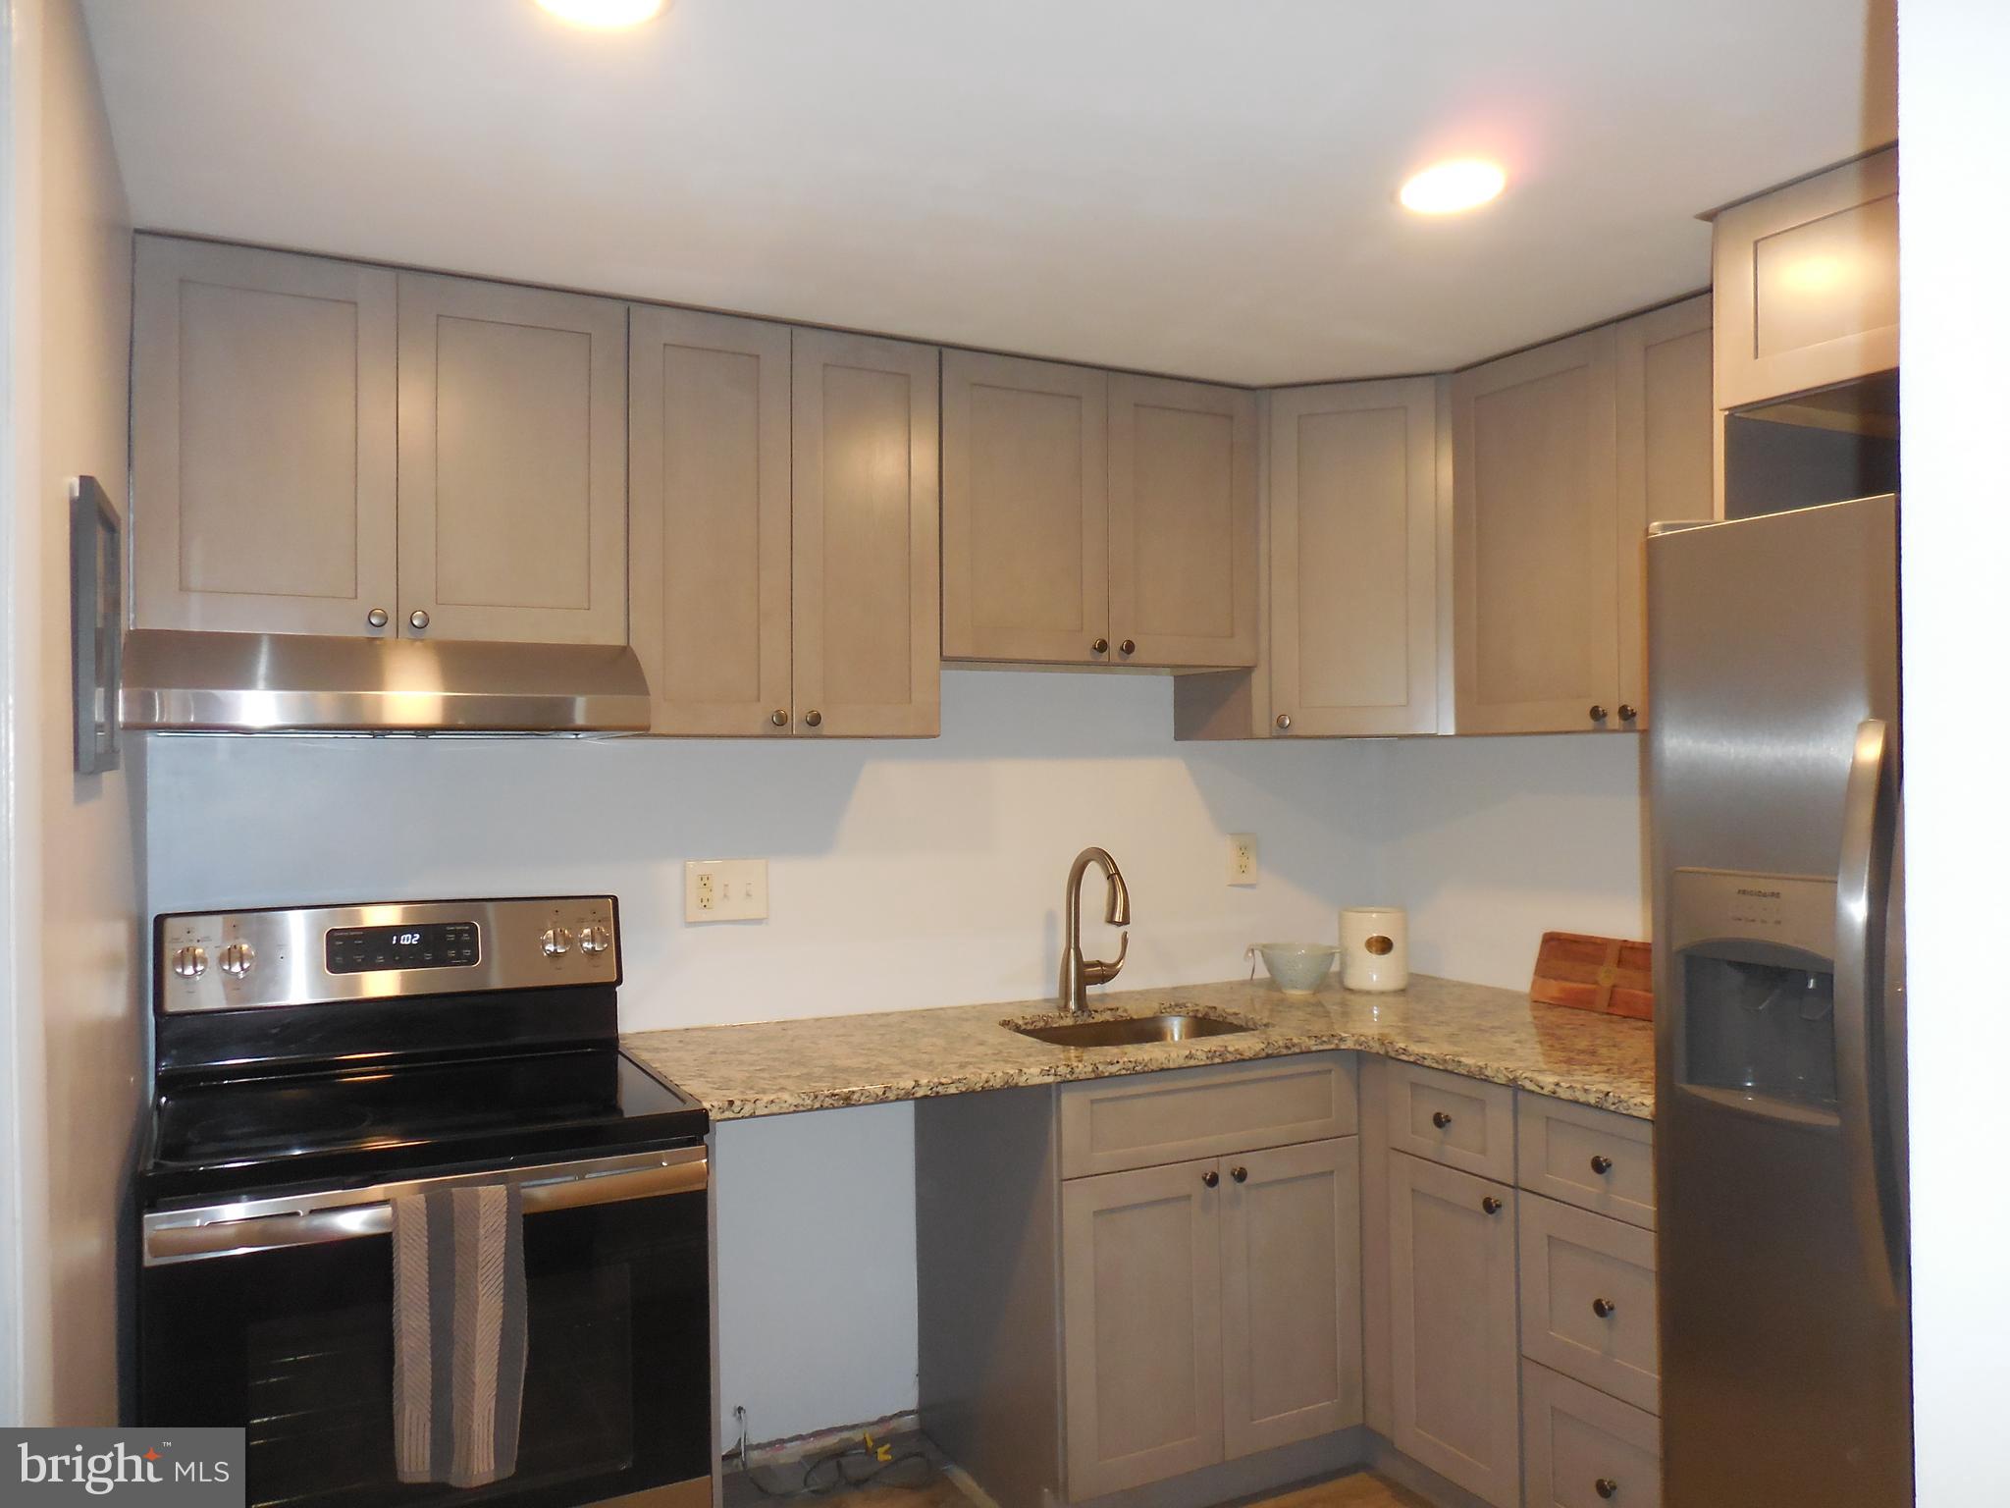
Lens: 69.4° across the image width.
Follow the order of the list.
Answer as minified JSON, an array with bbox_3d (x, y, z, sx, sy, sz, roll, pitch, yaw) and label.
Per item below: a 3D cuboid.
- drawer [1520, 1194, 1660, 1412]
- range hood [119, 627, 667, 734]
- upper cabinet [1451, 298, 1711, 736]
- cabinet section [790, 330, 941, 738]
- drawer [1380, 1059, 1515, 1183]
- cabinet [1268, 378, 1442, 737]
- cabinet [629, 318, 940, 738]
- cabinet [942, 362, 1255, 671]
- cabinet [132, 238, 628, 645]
[{"bbox_3d":[1.203,0.905,2.490,0.480,0.289,0.360,0,-1,-27],"label":"drawer"},{"bbox_3d":[-1.040,-0.110,2.477,0.757,0.161,0.472,0,-1,-27],"label":"range hood"},{"bbox_3d":[1.290,-0.427,2.797,0.321,0.766,0.826,0,-1,-27],"label":"upper cabinet"},{"bbox_3d":[-0.334,-0.418,2.926,0.305,0.770,0.320,0,-1,-27],"label":"cabinet section"},{"bbox_3d":[1.039,0.679,2.809,0.480,0.173,0.313,0,-1,-27],"label":"drawer"},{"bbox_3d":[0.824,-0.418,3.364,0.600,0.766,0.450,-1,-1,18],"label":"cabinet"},{"bbox_3d":[-0.469,-0.416,2.862,0.611,0.766,0.320,0,-1,-27],"label":"cabinet"},{"bbox_3d":[0.140,-0.494,3.178,0.762,0.610,0.320,0,-1,-27],"label":"cabinet"},{"bbox_3d":[-1.077,-0.494,2.549,0.757,0.610,0.320,0,-1,-27],"label":"cabinet"}]

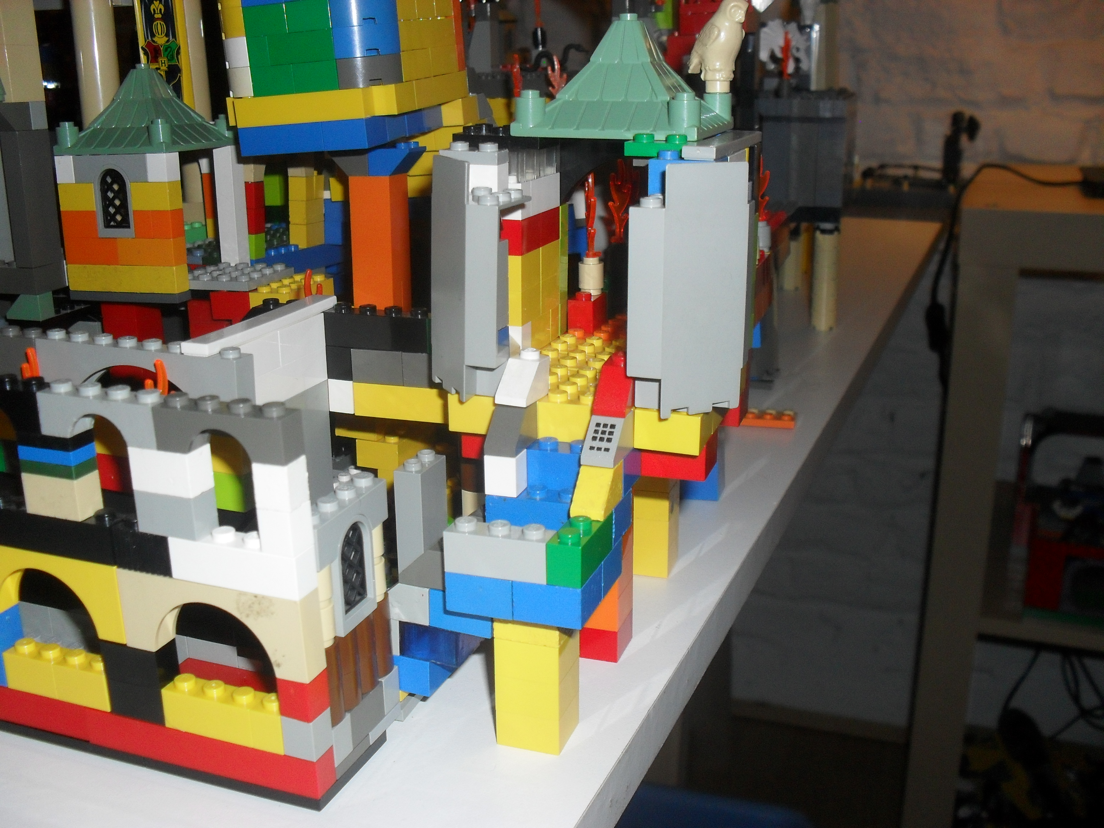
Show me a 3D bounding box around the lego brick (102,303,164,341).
[{"bbox_3d":[-0.162,-0.038,0.432,0.016,0.013,0.016,5,17,19],"label":"lego brick"}]

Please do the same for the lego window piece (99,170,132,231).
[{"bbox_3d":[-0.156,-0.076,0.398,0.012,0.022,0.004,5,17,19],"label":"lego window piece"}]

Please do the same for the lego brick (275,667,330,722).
[{"bbox_3d":[-0.054,0.060,0.244,0.008,0.011,0.008,6,18,21],"label":"lego brick"}]

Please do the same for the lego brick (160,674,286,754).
[{"bbox_3d":[-0.072,0.066,0.249,0.032,0.011,0.008,6,17,20],"label":"lego brick"}]

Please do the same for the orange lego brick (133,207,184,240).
[{"bbox_3d":[-0.140,-0.068,0.398,0.016,0.011,0.008,4,14,20],"label":"orange lego brick"}]

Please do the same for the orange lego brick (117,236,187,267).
[{"bbox_3d":[-0.144,-0.059,0.401,0.024,0.011,0.008,5,17,19],"label":"orange lego brick"}]

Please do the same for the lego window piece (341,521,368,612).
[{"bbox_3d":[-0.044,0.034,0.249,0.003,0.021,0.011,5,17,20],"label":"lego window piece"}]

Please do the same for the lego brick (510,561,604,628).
[{"bbox_3d":[0.002,0.039,0.250,0.016,0.011,0.016,5,17,19],"label":"lego brick"}]

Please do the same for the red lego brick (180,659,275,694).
[{"bbox_3d":[-0.077,0.067,0.286,0.032,0.011,0.008,6,18,21],"label":"red lego brick"}]

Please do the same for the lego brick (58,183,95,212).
[{"bbox_3d":[-0.167,-0.078,0.398,0.016,0.010,0.008,5,17,18],"label":"lego brick"}]

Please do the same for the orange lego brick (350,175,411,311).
[{"bbox_3d":[-0.063,-0.065,0.413,0.016,0.049,0.016,4,16,16],"label":"orange lego brick"}]

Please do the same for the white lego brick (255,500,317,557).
[{"bbox_3d":[-0.054,0.022,0.227,0.008,0.010,0.008,5,17,20],"label":"white lego brick"}]

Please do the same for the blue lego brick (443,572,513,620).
[{"bbox_3d":[-0.014,0.038,0.257,0.016,0.011,0.016,4,17,18],"label":"blue lego brick"}]

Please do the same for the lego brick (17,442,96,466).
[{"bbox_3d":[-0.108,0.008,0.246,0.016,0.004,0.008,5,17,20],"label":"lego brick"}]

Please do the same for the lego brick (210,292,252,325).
[{"bbox_3d":[-0.109,-0.039,0.393,0.016,0.010,0.014,4,15,18],"label":"lego brick"}]

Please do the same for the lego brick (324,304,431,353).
[{"bbox_3d":[-0.048,-0.024,0.317,0.032,0.011,0.008,4,17,18],"label":"lego brick"}]

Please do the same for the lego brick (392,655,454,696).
[{"bbox_3d":[-0.035,0.064,0.293,0.016,0.010,0.018,5,17,19],"label":"lego brick"}]

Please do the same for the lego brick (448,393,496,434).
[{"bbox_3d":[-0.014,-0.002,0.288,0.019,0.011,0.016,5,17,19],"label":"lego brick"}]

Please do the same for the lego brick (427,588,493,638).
[{"bbox_3d":[-0.020,0.045,0.269,0.016,0.011,0.012,4,17,18],"label":"lego brick"}]

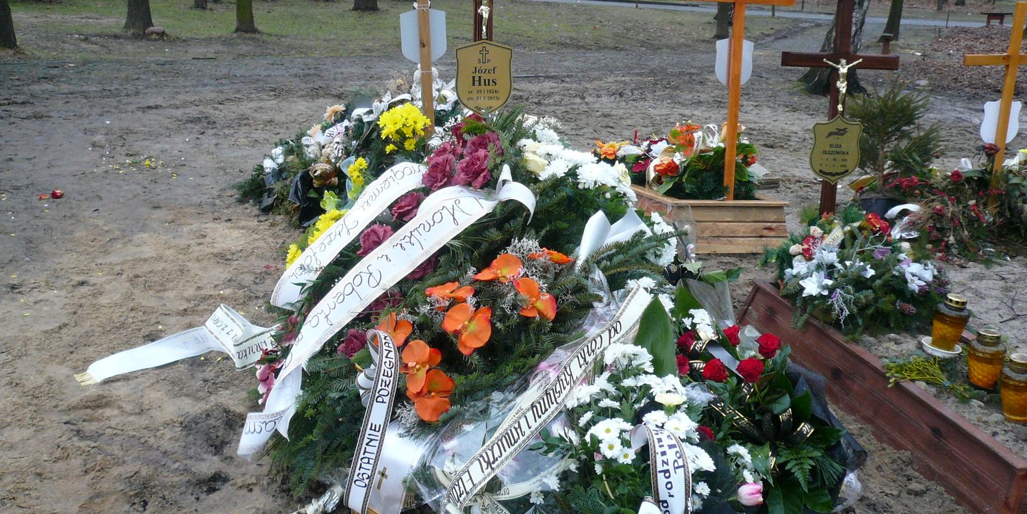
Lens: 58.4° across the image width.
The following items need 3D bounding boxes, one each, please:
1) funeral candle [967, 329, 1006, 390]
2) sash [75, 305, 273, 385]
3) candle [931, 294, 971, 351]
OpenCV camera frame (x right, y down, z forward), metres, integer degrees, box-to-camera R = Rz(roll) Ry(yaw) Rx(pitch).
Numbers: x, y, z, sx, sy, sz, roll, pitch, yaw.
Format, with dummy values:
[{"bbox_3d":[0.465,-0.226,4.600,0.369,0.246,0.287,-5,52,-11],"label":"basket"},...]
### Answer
[{"bbox_3d":[1.470,0.318,2.860,0.118,0.168,0.118,11,20,28],"label":"funeral candle"},{"bbox_3d":[-1.252,0.324,3.420,0.720,0.170,0.300,2,17,3],"label":"sash"},{"bbox_3d":[1.495,0.225,3.150,0.126,0.178,0.126,6,19,-2],"label":"candle"}]

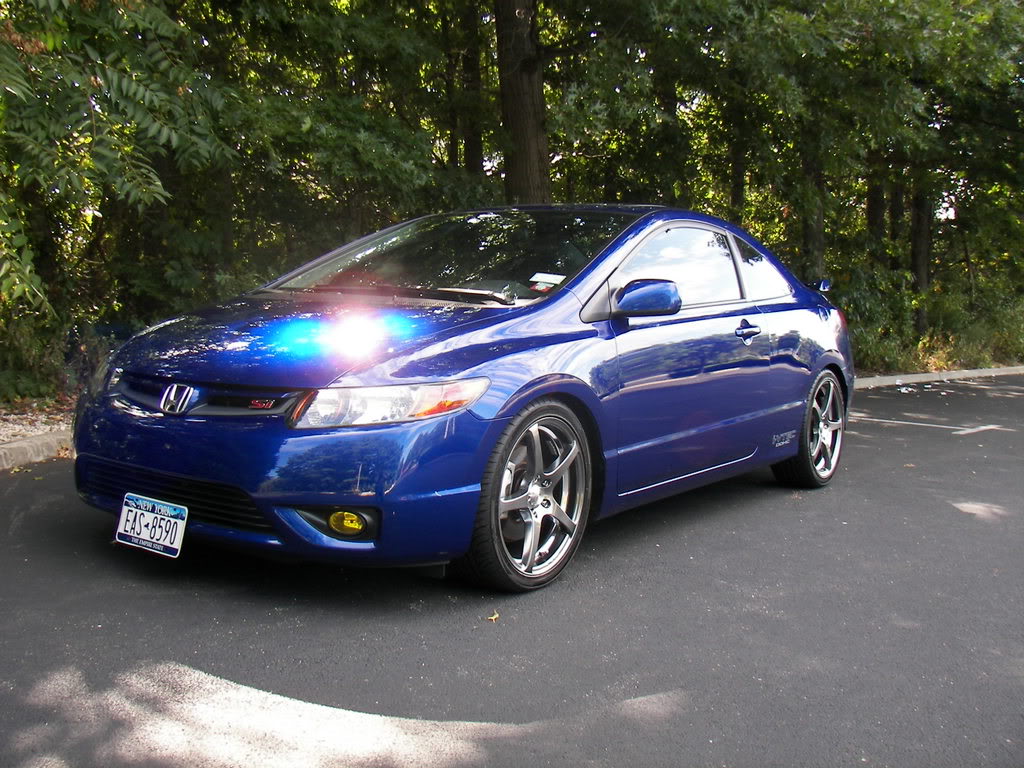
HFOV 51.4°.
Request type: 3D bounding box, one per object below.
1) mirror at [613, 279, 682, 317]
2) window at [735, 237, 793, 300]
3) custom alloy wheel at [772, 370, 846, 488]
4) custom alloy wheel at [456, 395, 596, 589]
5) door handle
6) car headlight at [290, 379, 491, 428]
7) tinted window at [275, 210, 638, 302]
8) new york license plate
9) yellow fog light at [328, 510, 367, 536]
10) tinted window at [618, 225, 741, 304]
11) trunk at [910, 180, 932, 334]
[{"bbox_3d":[0.481,-0.305,3.767,0.240,0.140,0.150,5,6,34],"label":"mirror"},{"bbox_3d":[1.216,-0.559,5.215,0.070,0.350,0.700,-26,-12,29],"label":"window"},{"bbox_3d":[1.566,0.223,5.665,0.220,0.635,0.635,5,6,34],"label":"custom alloy wheel"},{"bbox_3d":[0.022,0.347,3.514,0.220,0.635,0.635,5,6,34],"label":"custom alloy wheel"},{"bbox_3d":[1.034,-0.228,4.710,0.050,0.105,0.230,5,6,34],"label":"door handle"},{"bbox_3d":[-0.364,0.057,3.131,0.400,0.165,0.490,5,6,34],"label":"car headlight"},{"bbox_3d":[-0.187,-0.586,4.377,1.360,0.120,0.980,5,28,34],"label":"tinted window"},{"bbox_3d":[-1.094,0.428,3.232,0.305,0.155,0.012,5,-6,34],"label":"new york license plate"},{"bbox_3d":[-0.463,0.396,3.049,0.115,0.078,0.050,5,6,34],"label":"yellow fog light"},{"bbox_3d":[0.702,-0.493,4.455,0.070,0.390,1.300,-27,-12,33],"label":"tinted window"},{"bbox_3d":[6.729,-2.112,17.500,0.330,2.800,0.330,-1,5,0],"label":"trunk"}]

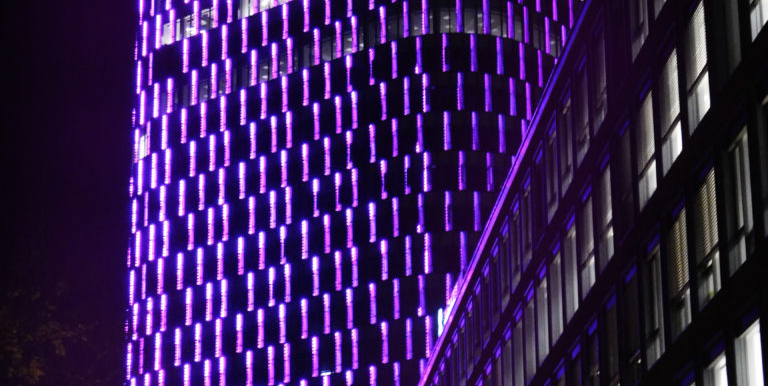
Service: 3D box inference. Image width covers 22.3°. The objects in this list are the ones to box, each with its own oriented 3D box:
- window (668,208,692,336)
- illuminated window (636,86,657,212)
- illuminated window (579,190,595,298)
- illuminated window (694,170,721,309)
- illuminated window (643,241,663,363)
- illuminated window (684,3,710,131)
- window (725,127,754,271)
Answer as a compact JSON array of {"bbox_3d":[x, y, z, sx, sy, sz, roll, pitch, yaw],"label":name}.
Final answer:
[{"bbox_3d":[6.033,1.733,40.029,0.130,2.360,1.720,1,-19,-5],"label":"window"},{"bbox_3d":[5.823,-0.930,43.256,0.130,2.360,1.720,1,-19,-5],"label":"illuminated window"},{"bbox_3d":[4.992,1.306,48.161,0.130,2.200,1.600,2,-19,-5],"label":"illuminated window"},{"bbox_3d":[5.988,0.857,36.166,0.130,2.200,1.600,2,-19,-5],"label":"illuminated window"},{"bbox_3d":[5.845,2.474,42.237,0.130,2.360,1.720,1,-19,-5],"label":"illuminated window"},{"bbox_3d":[5.986,-2.392,37.327,0.130,2.200,1.600,2,-19,-5],"label":"illuminated window"},{"bbox_3d":[6.426,0.157,35.393,0.130,2.360,1.720,1,-19,-5],"label":"window"}]

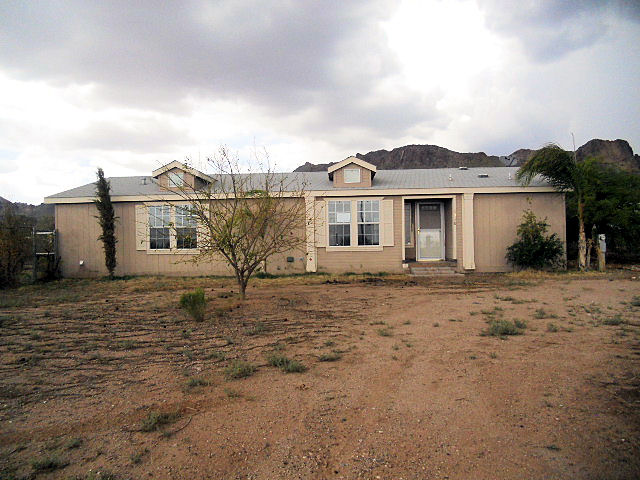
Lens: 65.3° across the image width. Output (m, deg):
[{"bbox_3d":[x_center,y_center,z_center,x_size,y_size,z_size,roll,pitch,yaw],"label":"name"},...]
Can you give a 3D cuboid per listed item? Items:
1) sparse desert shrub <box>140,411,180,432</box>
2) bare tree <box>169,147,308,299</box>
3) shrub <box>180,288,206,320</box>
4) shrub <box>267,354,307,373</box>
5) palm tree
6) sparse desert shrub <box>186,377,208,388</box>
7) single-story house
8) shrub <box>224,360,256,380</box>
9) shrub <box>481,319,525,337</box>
[{"bbox_3d":[-1.273,1.436,3.984,0.319,0.148,0.271,-1,1,0],"label":"sparse desert shrub"},{"bbox_3d":[-1.904,-0.411,11.629,3.271,3.543,3.107,-1,1,0],"label":"bare tree"},{"bbox_3d":[-2.256,1.145,8.899,0.464,0.559,0.417,-1,1,0],"label":"shrub"},{"bbox_3d":[-0.375,1.372,5.594,0.448,0.176,0.359,-1,1,0],"label":"shrub"},{"bbox_3d":[7.966,-1.136,17.135,2.409,4.400,2.288,-1,1,0],"label":"palm tree"},{"bbox_3d":[-1.240,1.435,5.051,0.223,0.105,0.200,-1,1,0],"label":"sparse desert shrub"},{"bbox_3d":[-0.376,-0.900,21.316,18.056,4.100,8.900,-1,1,3],"label":"single-story house"},{"bbox_3d":[-0.847,1.380,5.317,0.341,0.190,0.307,-1,1,0],"label":"shrub"},{"bbox_3d":[2.659,1.254,7.230,0.609,0.233,0.517,-1,1,0],"label":"shrub"}]

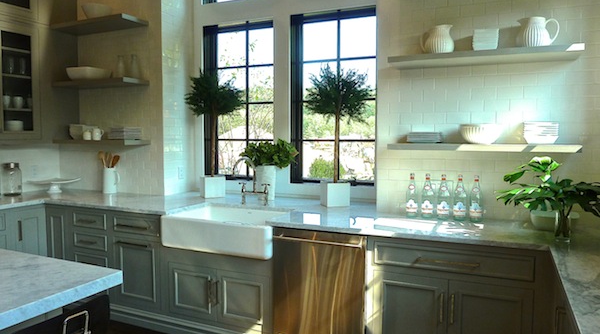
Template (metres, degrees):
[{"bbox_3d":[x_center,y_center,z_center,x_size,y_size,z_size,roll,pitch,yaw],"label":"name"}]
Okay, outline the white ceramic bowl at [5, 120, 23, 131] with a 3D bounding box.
[{"bbox_3d":[-2.601,-0.372,3.939,0.150,0.095,0.150,2,5,25],"label":"white ceramic bowl"}]

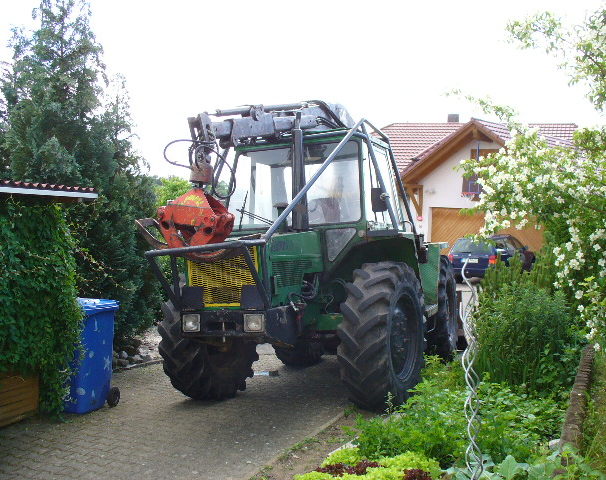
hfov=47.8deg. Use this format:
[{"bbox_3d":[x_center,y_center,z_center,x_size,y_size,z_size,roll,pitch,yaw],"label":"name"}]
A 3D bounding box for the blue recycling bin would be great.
[{"bbox_3d":[-2.170,1.095,6.600,0.580,1.070,0.730,0,0,19],"label":"blue recycling bin"}]

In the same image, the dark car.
[{"bbox_3d":[6.450,0.630,23.200,1.740,1.490,4.550,0,0,34],"label":"dark car"}]

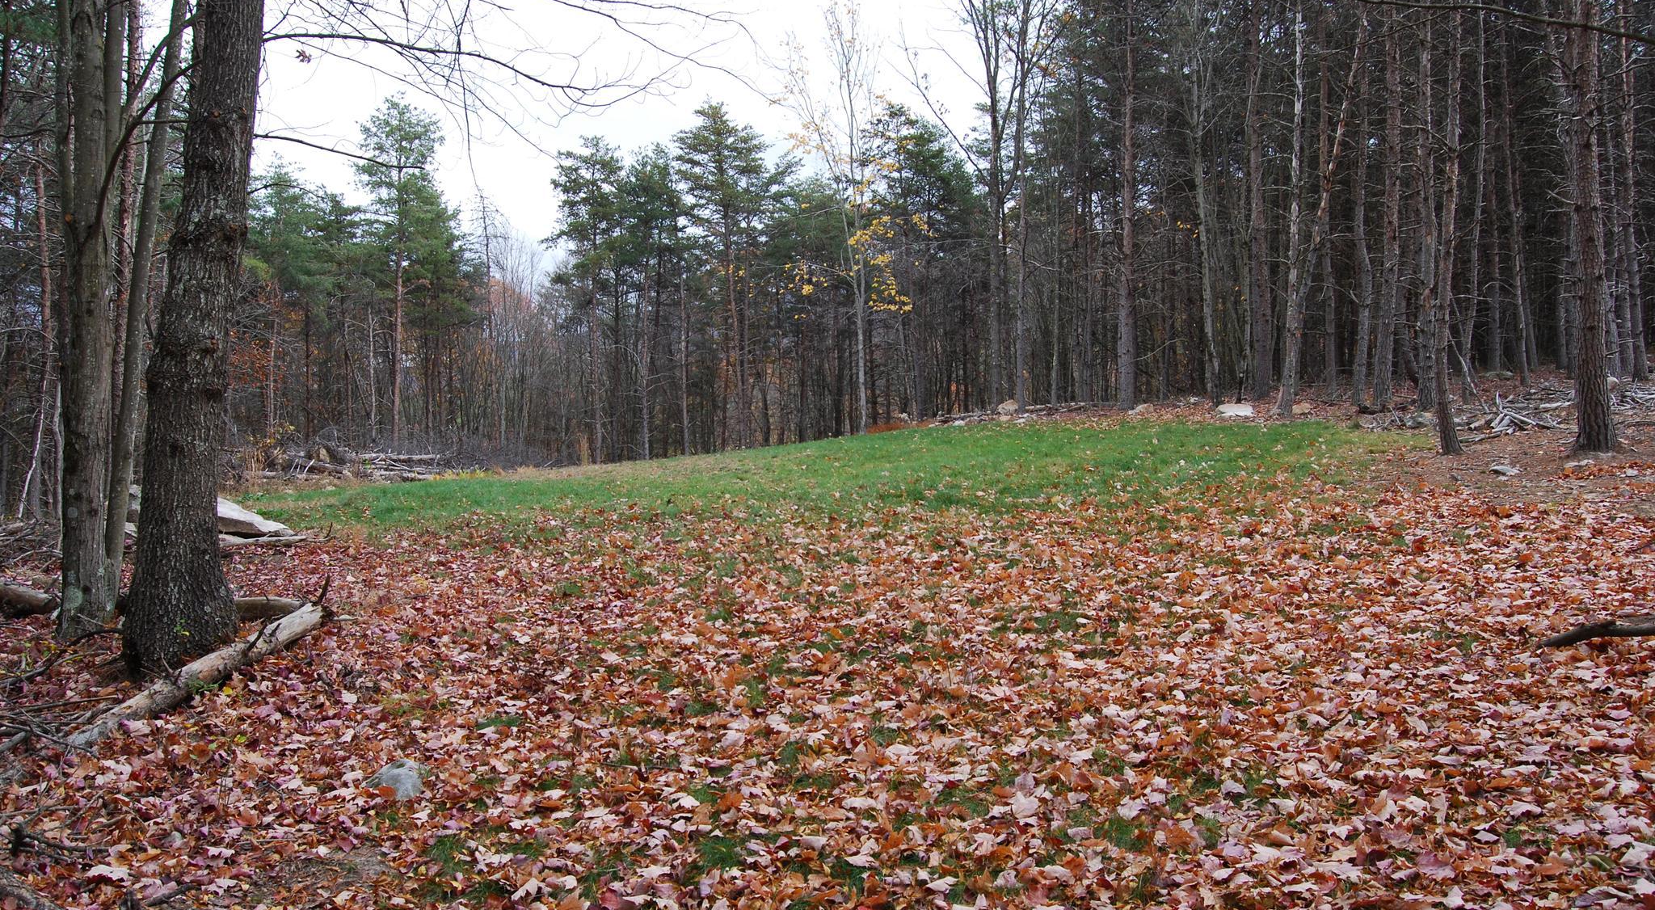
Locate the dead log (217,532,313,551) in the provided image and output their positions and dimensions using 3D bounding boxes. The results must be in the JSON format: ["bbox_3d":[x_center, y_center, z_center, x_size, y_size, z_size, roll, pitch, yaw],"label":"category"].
[{"bbox_3d":[-7.437,1.120,16.300,1.450,0.140,0.180,1,-2,-18],"label":"dead log"}]

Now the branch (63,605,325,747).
[{"bbox_3d":[-3.737,1.297,7.650,0.190,0.190,3.210,0,4,-2],"label":"branch"}]

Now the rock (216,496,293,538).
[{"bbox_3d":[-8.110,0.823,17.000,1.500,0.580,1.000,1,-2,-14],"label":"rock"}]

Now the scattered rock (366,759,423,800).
[{"bbox_3d":[-1.907,1.435,5.480,0.250,0.150,0.200,0,-2,0],"label":"scattered rock"}]

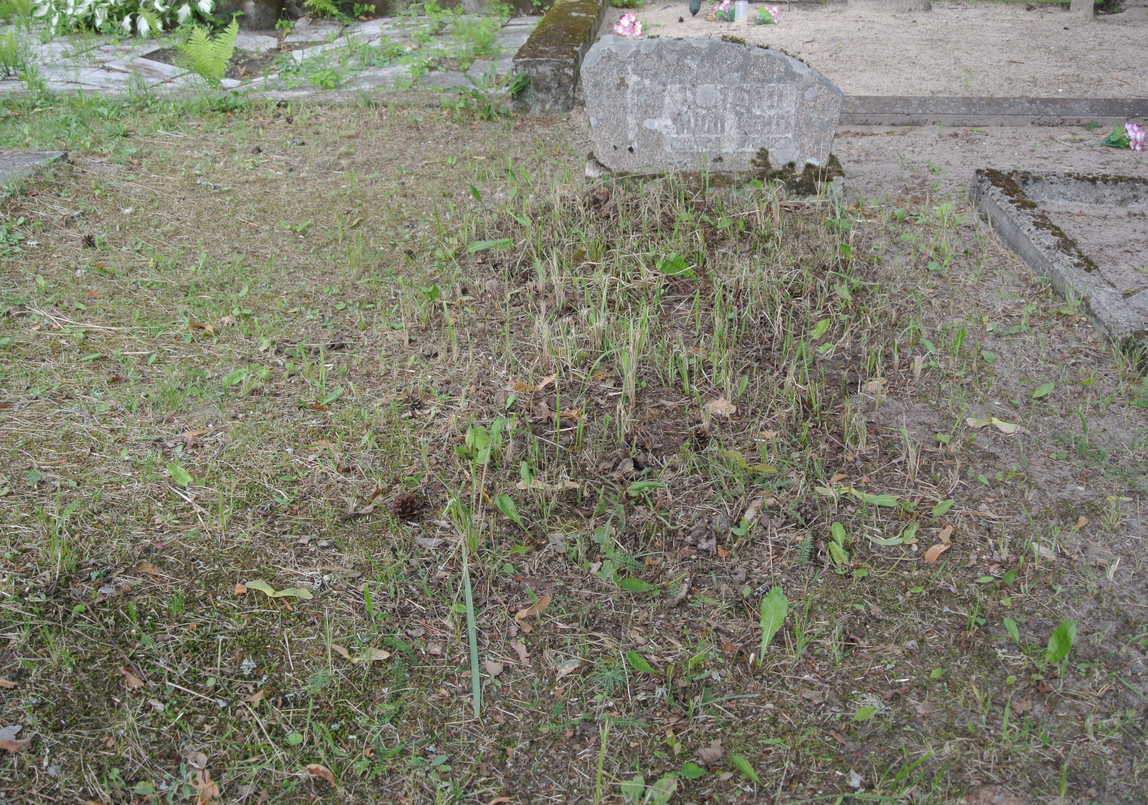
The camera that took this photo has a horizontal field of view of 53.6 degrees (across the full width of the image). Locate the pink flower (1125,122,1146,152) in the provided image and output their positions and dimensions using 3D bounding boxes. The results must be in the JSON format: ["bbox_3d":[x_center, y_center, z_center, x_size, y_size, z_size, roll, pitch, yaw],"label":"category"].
[{"bbox_3d":[2.007,-0.948,4.062,0.068,0.085,0.075,12,29,22],"label":"pink flower"}]

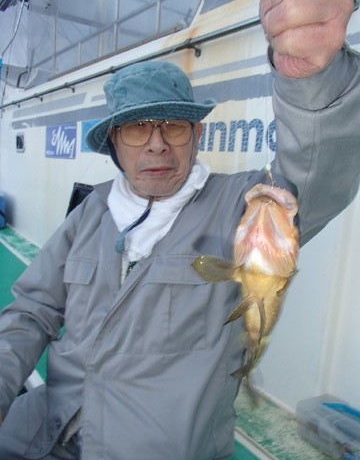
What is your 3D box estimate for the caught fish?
[{"bbox_3d":[0.082,0.066,0.510,0.132,0.262,0.088,7,20,5],"label":"caught fish"}]

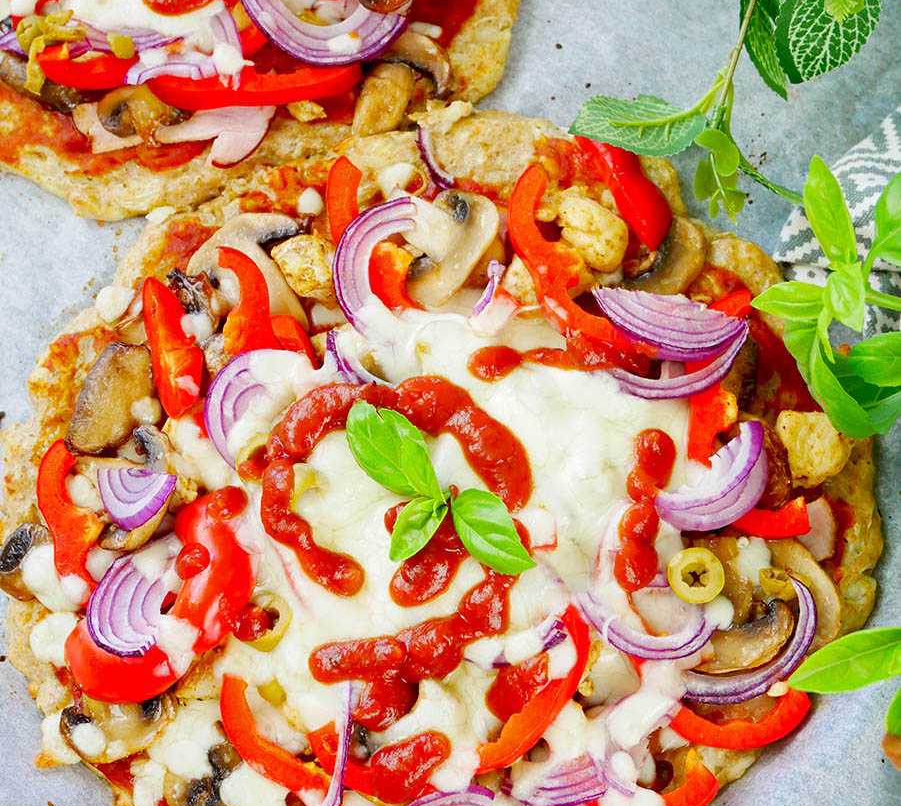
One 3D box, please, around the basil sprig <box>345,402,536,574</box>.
[{"bbox_3d":[-0.010,0.032,0.468,0.039,0.018,0.082,-42,73,-16],"label":"basil sprig"}]

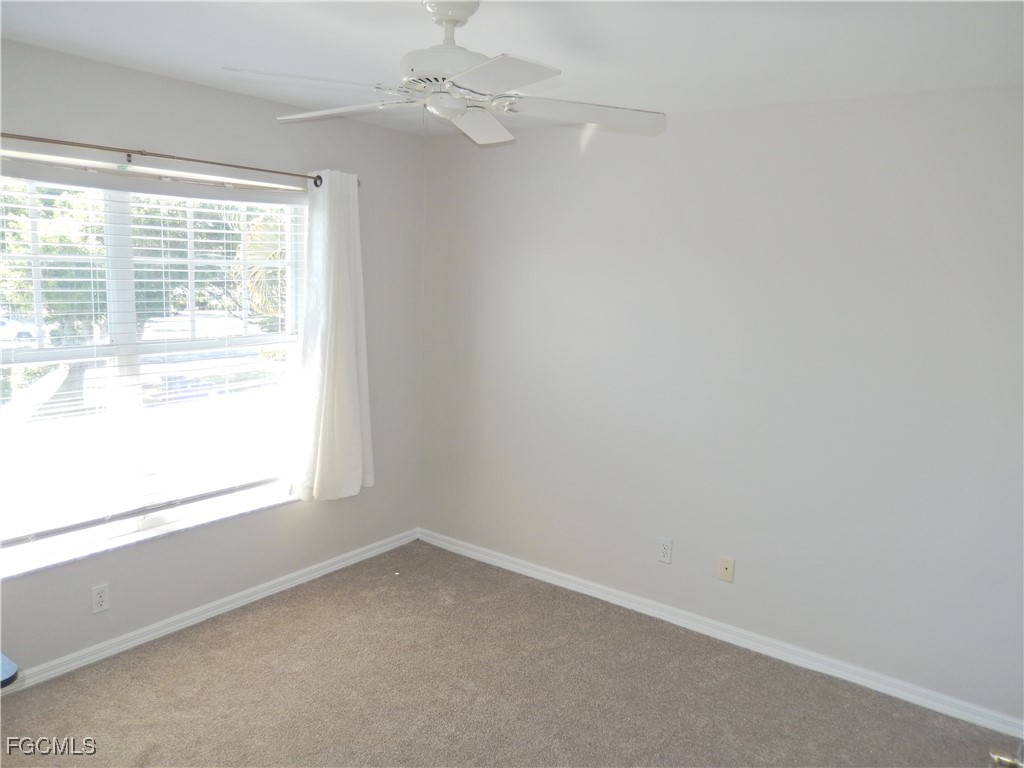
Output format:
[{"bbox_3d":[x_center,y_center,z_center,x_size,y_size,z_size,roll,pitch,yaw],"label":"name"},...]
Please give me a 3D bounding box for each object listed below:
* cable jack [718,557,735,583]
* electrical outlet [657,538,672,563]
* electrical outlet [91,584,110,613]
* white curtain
[{"bbox_3d":[1.005,0.872,3.466,0.070,0.115,0.010,9,11,36],"label":"cable jack"},{"bbox_3d":[0.752,0.821,3.648,0.071,0.117,0.010,9,11,36],"label":"electrical outlet"},{"bbox_3d":[-1.719,0.898,3.092,0.010,0.115,0.070,9,11,36],"label":"electrical outlet"},{"bbox_3d":[-0.904,-0.227,3.863,0.130,1.690,0.530,9,11,36],"label":"white curtain"}]

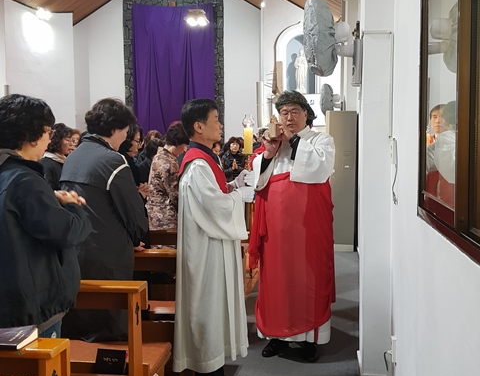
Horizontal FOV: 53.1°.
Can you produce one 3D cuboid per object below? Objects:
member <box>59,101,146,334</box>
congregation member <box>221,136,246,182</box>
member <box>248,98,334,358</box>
[{"bbox_3d":[-0.754,0.369,2.695,0.430,1.670,0.490,-5,7,-42],"label":"member"},{"bbox_3d":[-0.096,-0.023,7.686,0.480,1.560,0.360,0,5,0],"label":"congregation member"},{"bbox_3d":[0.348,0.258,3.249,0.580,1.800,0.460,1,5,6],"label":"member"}]

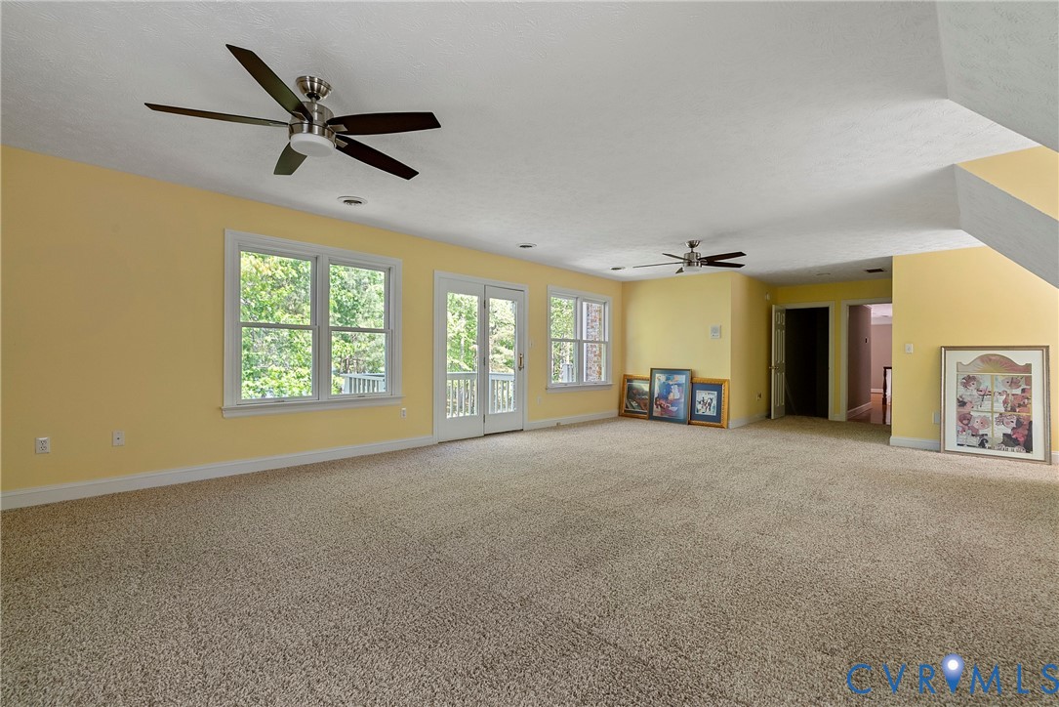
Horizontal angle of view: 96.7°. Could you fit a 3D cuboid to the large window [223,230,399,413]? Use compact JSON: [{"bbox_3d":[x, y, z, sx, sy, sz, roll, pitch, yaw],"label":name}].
[{"bbox_3d":[-2.082,-0.254,4.769,0.120,1.657,1.747,0,-1,44],"label":"large window"}]

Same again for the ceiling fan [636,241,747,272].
[{"bbox_3d":[1.933,-1.158,5.590,1.340,0.339,1.310,0,-1,41],"label":"ceiling fan"}]

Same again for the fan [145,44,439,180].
[{"bbox_3d":[-1.106,-1.217,2.416,1.340,0.332,1.310,1,0,-3],"label":"fan"}]

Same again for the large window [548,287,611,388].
[{"bbox_3d":[0.860,-0.202,7.817,0.120,1.640,1.714,0,-1,44],"label":"large window"}]

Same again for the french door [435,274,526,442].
[{"bbox_3d":[-0.603,0.059,6.302,0.120,2.112,1.643,0,-1,44],"label":"french door"}]

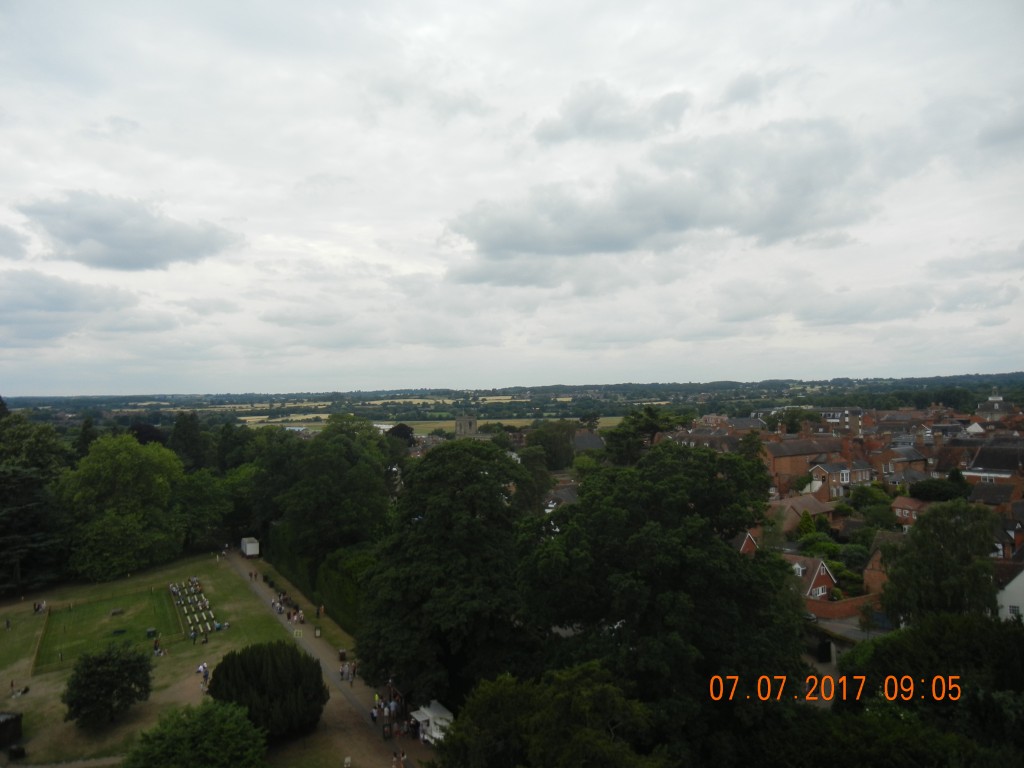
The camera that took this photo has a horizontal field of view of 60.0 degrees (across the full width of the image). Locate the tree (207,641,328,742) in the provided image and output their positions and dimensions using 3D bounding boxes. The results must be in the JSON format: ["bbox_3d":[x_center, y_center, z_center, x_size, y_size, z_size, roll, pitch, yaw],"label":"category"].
[{"bbox_3d":[-25.889,31.706,93.973,12.600,8.870,12.000,-1,0,0],"label":"tree"}]

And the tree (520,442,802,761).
[{"bbox_3d":[14.650,19.850,85.920,26.650,27.980,25.000,-1,0,10],"label":"tree"}]

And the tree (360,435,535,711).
[{"bbox_3d":[-7.447,21.264,100.907,20.300,30.130,19.000,-1,0,0],"label":"tree"}]

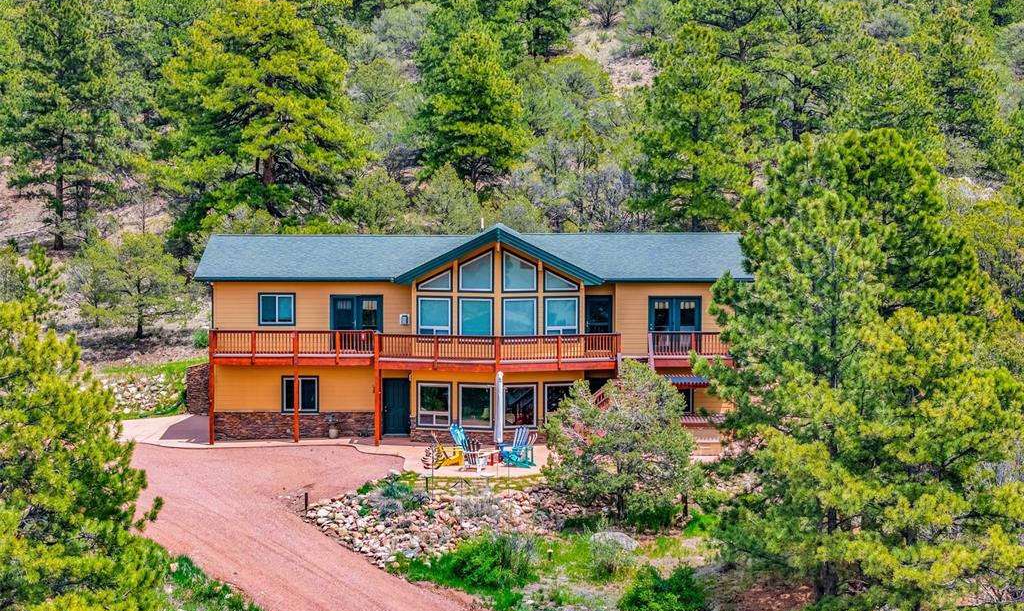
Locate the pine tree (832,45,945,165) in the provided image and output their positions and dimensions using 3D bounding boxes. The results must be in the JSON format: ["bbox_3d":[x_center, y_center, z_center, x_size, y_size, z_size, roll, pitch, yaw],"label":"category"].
[{"bbox_3d":[21.647,-11.327,119.000,6.250,7.360,6.060,0,4,0],"label":"pine tree"}]

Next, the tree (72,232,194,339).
[{"bbox_3d":[-16.185,-0.855,88.500,5.110,4.540,5.110,0,4,0],"label":"tree"}]

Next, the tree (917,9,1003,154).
[{"bbox_3d":[27.243,-13.637,126.000,5.080,8.890,4.930,0,4,0],"label":"tree"}]

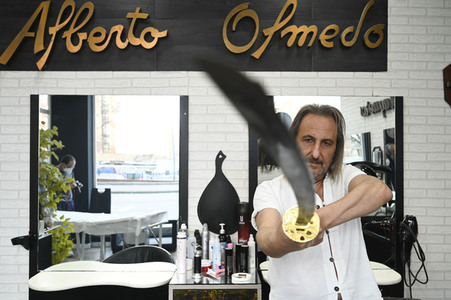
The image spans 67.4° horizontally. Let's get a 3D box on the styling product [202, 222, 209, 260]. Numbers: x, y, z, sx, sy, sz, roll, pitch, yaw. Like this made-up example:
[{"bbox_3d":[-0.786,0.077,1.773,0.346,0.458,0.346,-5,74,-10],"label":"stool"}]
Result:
[{"bbox_3d":[-0.130,0.632,2.251,0.044,0.281,0.044,0,0,-1],"label":"styling product"}]

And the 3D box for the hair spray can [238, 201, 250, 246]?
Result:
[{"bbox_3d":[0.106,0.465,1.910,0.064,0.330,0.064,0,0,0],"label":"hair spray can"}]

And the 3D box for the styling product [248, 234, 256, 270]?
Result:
[{"bbox_3d":[0.178,0.676,2.252,0.046,0.227,0.046,0,0,-1],"label":"styling product"}]

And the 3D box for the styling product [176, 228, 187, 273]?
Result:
[{"bbox_3d":[-0.279,0.658,2.165,0.058,0.267,0.058,0,0,-1],"label":"styling product"}]

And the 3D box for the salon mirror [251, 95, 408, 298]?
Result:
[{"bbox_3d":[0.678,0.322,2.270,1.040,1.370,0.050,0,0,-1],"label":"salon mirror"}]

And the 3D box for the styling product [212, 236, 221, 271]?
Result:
[{"bbox_3d":[-0.046,0.565,1.850,0.043,0.180,0.043,0,0,0],"label":"styling product"}]

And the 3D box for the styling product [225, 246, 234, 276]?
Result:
[{"bbox_3d":[0.022,0.582,1.785,0.041,0.146,0.041,0,0,0],"label":"styling product"}]

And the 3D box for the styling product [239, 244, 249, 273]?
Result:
[{"bbox_3d":[0.124,0.705,2.175,0.052,0.171,0.052,0,0,-1],"label":"styling product"}]

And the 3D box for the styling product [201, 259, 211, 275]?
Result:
[{"bbox_3d":[-0.102,0.626,1.835,0.056,0.057,0.056,0,0,0],"label":"styling product"}]

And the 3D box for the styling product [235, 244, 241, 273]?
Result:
[{"bbox_3d":[0.078,0.582,1.840,0.041,0.146,0.041,0,0,0],"label":"styling product"}]

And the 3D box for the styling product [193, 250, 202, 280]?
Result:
[{"bbox_3d":[-0.170,0.693,2.082,0.044,0.197,0.044,0,0,-1],"label":"styling product"}]

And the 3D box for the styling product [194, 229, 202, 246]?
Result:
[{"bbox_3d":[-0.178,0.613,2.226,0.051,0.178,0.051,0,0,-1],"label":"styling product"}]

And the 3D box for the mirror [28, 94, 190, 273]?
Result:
[{"bbox_3d":[-0.678,0.198,1.980,0.925,1.040,0.040,0,0,-1],"label":"mirror"}]

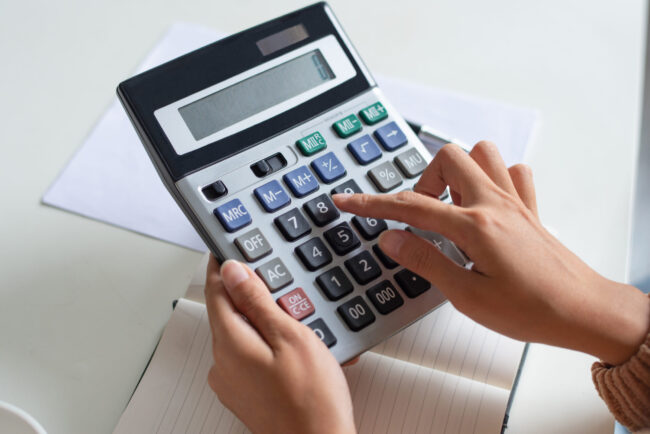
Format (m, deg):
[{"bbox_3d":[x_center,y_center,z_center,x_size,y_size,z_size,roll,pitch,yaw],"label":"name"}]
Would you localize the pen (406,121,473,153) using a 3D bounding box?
[{"bbox_3d":[0.053,-0.069,0.759,0.142,0.011,0.010,25,53,20],"label":"pen"}]

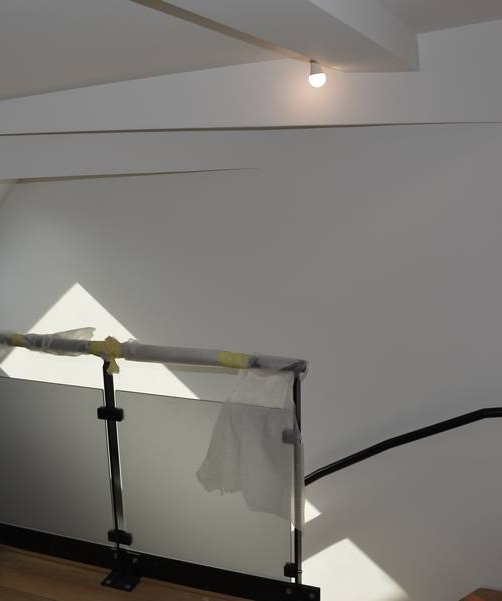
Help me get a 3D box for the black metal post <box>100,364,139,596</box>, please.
[{"bbox_3d":[-0.538,0.703,2.702,0.120,0.945,0.120,3,14,21],"label":"black metal post"}]

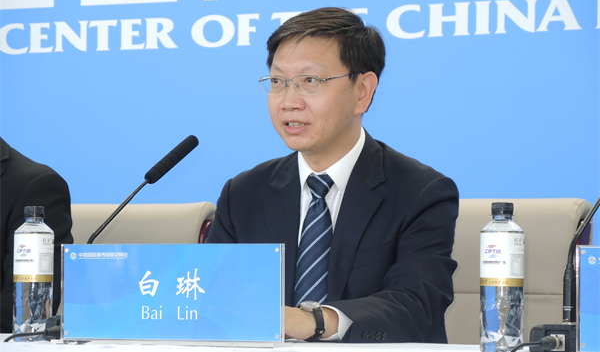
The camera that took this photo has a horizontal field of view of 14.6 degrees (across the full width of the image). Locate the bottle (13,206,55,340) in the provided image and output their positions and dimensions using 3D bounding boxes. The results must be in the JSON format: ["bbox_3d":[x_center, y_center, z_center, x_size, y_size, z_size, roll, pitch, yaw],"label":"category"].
[{"bbox_3d":[-0.429,0.158,3.770,0.065,0.219,0.065,0,-2,0],"label":"bottle"}]

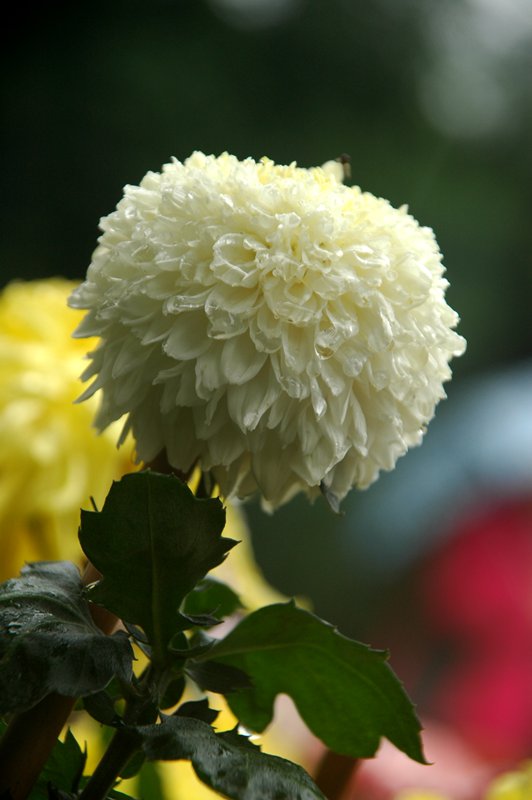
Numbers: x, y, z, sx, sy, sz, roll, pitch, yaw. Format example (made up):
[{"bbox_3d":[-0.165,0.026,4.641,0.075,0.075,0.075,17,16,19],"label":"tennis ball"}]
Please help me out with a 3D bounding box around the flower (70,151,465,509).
[{"bbox_3d":[0.000,-0.023,1.330,0.127,0.113,0.115,0,3,-3],"label":"flower"}]

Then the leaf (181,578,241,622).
[{"bbox_3d":[-0.018,0.064,1.330,0.020,0.014,0.013,0,3,0],"label":"leaf"}]

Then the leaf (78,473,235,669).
[{"bbox_3d":[-0.035,0.053,1.320,0.050,0.062,0.018,0,3,0],"label":"leaf"}]

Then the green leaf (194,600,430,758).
[{"bbox_3d":[0.015,0.090,1.330,0.084,0.045,0.030,21,3,-5],"label":"green leaf"}]

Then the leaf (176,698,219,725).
[{"bbox_3d":[-0.022,0.100,1.330,0.015,0.009,0.007,0,3,0],"label":"leaf"}]

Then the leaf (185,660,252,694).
[{"bbox_3d":[-0.015,0.089,1.325,0.022,0.011,0.010,11,6,0],"label":"leaf"}]

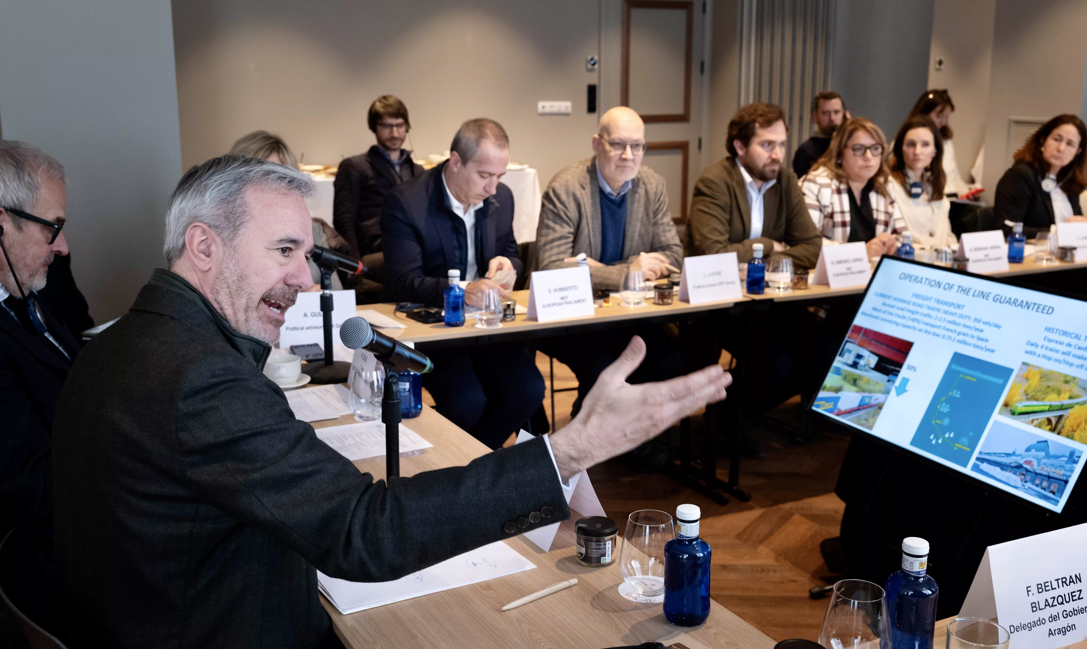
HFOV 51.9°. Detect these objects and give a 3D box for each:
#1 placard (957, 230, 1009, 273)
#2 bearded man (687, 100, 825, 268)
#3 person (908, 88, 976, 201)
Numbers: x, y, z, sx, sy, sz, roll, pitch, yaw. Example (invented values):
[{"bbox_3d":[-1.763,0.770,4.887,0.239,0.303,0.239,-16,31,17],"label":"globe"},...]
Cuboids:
[{"bbox_3d":[1.641,-0.275,4.187,0.210,0.142,0.087,-7,15,-27],"label":"placard"},{"bbox_3d":[0.773,-0.153,4.250,0.580,1.355,0.720,-7,15,-26],"label":"bearded man"},{"bbox_3d":[2.315,-0.626,6.300,0.500,1.330,0.800,-11,17,-39],"label":"person"}]

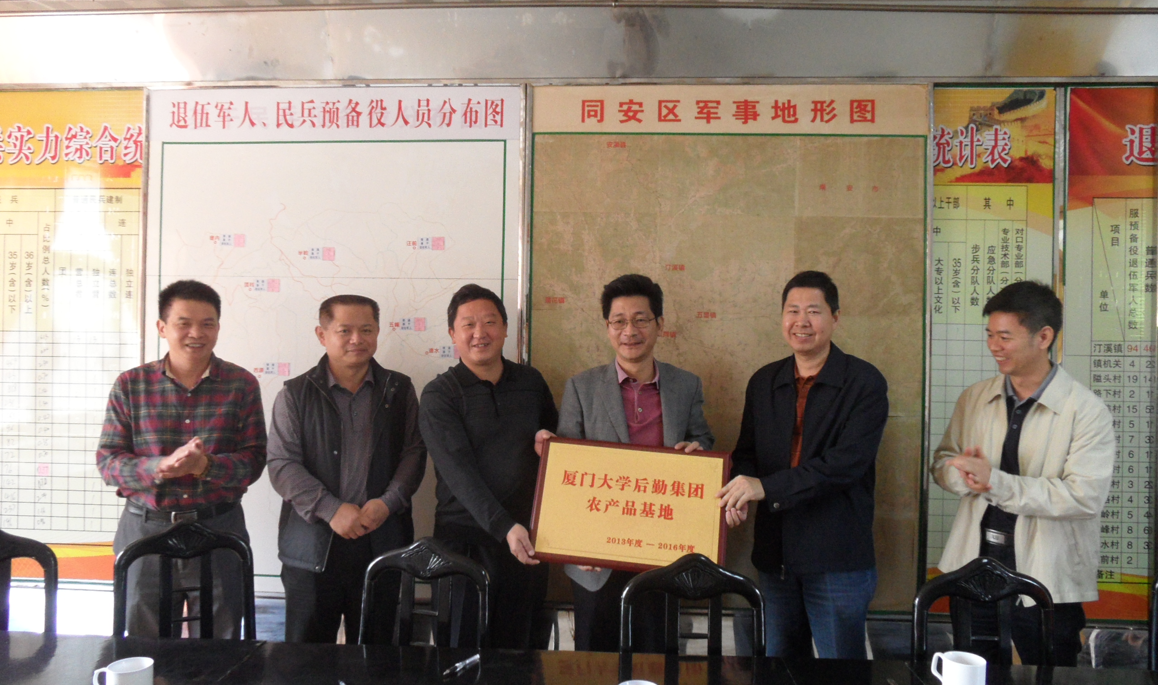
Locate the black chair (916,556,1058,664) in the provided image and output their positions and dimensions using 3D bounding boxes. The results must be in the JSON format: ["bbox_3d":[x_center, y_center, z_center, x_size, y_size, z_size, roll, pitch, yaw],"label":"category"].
[{"bbox_3d":[0.935,0.998,1.692,0.410,0.979,0.470,1,1,3],"label":"black chair"}]

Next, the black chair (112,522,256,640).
[{"bbox_3d":[-0.950,0.977,1.886,0.410,1.000,0.490,1,0,-21],"label":"black chair"}]

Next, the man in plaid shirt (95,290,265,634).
[{"bbox_3d":[-1.249,0.622,2.540,0.500,1.639,0.380,1,1,-26],"label":"man in plaid shirt"}]

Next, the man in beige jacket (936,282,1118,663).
[{"bbox_3d":[1.286,0.662,2.330,0.390,1.690,0.490,1,0,-40],"label":"man in beige jacket"}]

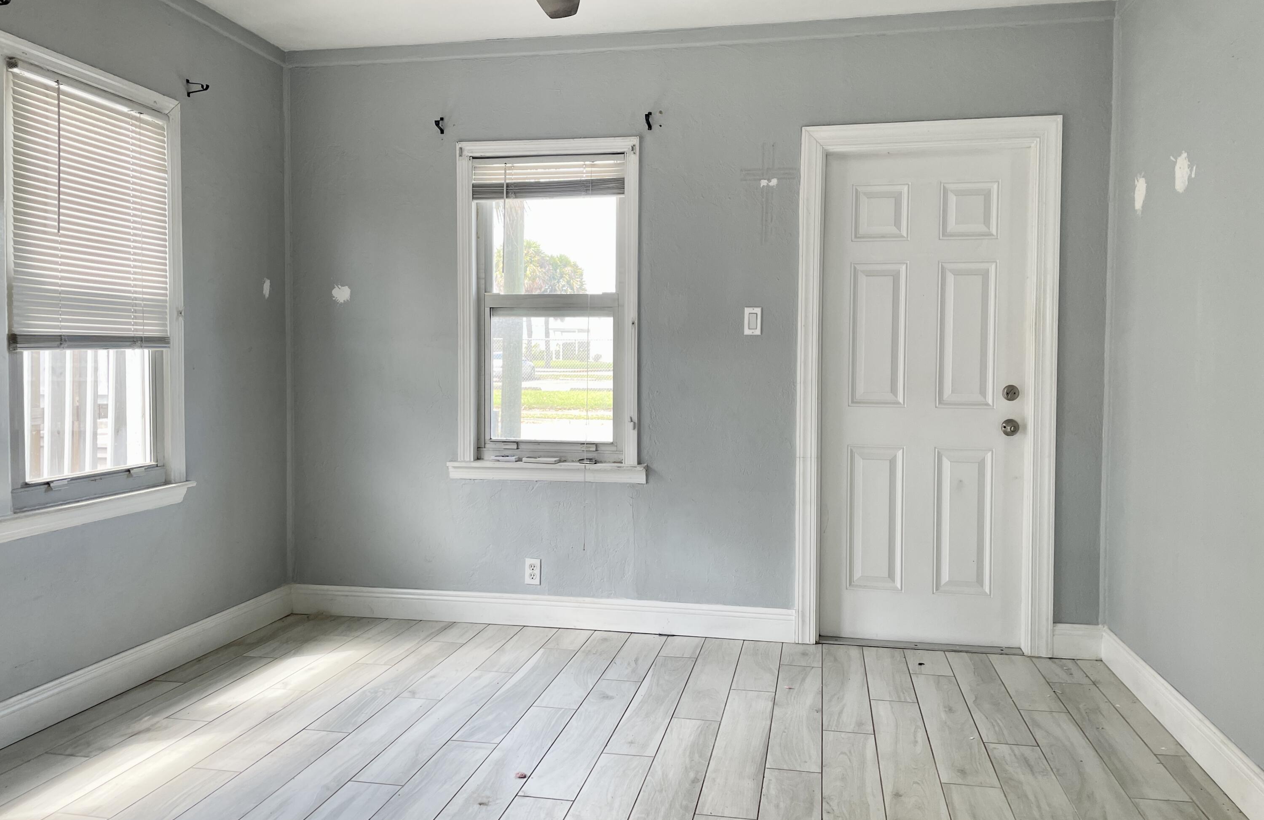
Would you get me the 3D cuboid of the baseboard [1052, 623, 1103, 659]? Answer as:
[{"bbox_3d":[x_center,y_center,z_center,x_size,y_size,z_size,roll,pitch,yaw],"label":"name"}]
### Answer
[{"bbox_3d":[1.715,0.893,3.658,0.177,0.137,0.020,1,3,11],"label":"baseboard"}]

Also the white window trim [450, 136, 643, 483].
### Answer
[{"bbox_3d":[-0.365,-0.415,4.016,0.870,1.437,0.090,1,3,11],"label":"white window trim"}]

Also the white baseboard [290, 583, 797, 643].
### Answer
[{"bbox_3d":[-0.438,0.870,4.089,2.247,0.136,0.020,1,3,11],"label":"white baseboard"}]

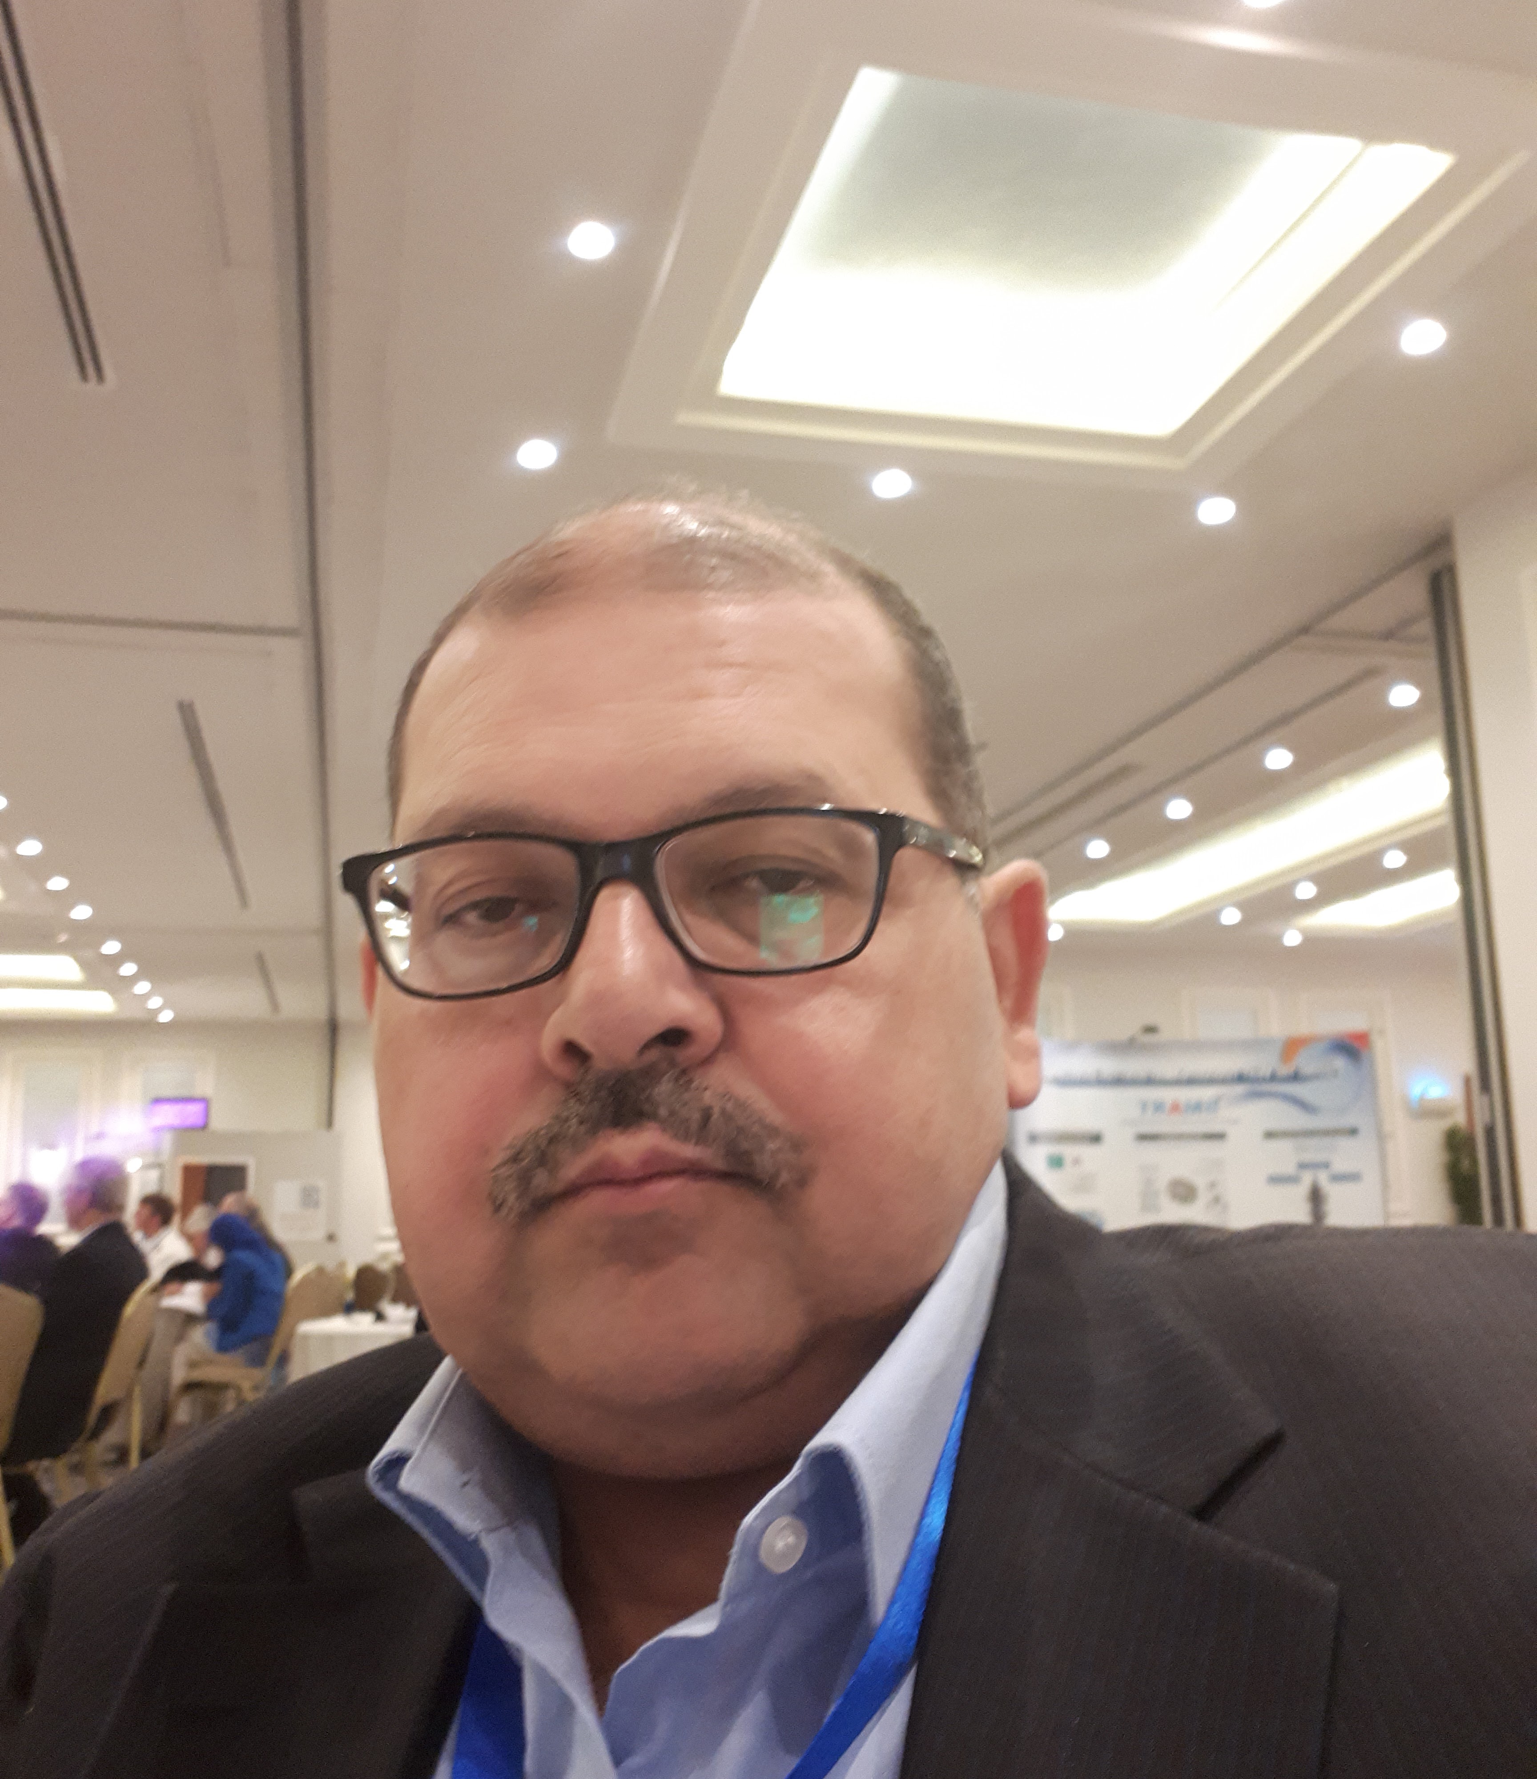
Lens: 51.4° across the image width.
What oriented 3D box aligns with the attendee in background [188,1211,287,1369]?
[{"bbox_3d":[-2.516,2.112,7.600,0.720,1.160,0.480,-6,-12,18],"label":"attendee in background"}]

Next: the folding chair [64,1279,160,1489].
[{"bbox_3d":[-2.325,1.740,5.200,0.580,0.920,0.460,-3,-11,3],"label":"folding chair"}]

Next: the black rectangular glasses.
[{"bbox_3d":[-0.021,0.010,0.428,0.138,0.047,0.130,-6,-6,10],"label":"black rectangular glasses"}]

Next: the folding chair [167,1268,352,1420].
[{"bbox_3d":[-2.385,2.210,7.500,0.580,0.920,0.460,-6,-12,18],"label":"folding chair"}]

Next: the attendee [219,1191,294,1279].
[{"bbox_3d":[-2.897,2.277,8.700,0.750,1.290,0.500,-3,-12,6],"label":"attendee"}]

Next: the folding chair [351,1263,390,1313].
[{"bbox_3d":[-1.975,2.307,8.000,0.570,0.910,0.460,7,-15,-38],"label":"folding chair"}]

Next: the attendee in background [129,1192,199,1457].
[{"bbox_3d":[-3.218,2.238,8.400,0.750,1.280,0.500,-1,-12,-6],"label":"attendee in background"}]

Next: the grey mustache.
[{"bbox_3d":[-0.028,0.059,0.372,0.076,0.036,0.025,-6,-6,10],"label":"grey mustache"}]

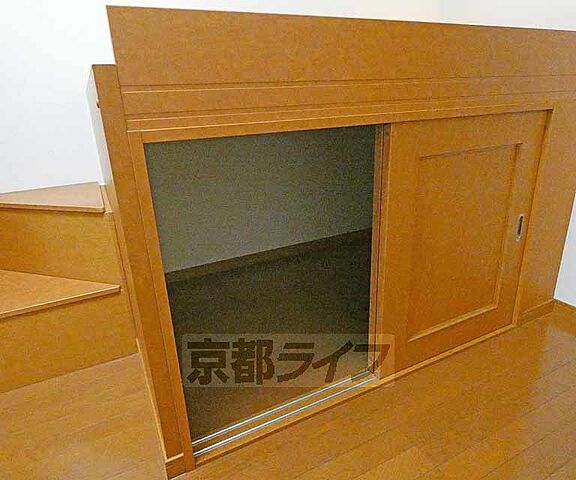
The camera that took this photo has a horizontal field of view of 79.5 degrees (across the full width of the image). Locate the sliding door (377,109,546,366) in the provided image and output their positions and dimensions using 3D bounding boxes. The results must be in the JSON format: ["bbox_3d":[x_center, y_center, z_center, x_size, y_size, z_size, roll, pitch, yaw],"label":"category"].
[{"bbox_3d":[0.606,0.013,1.211,0.701,0.839,0.035,-11,20,-23],"label":"sliding door"}]

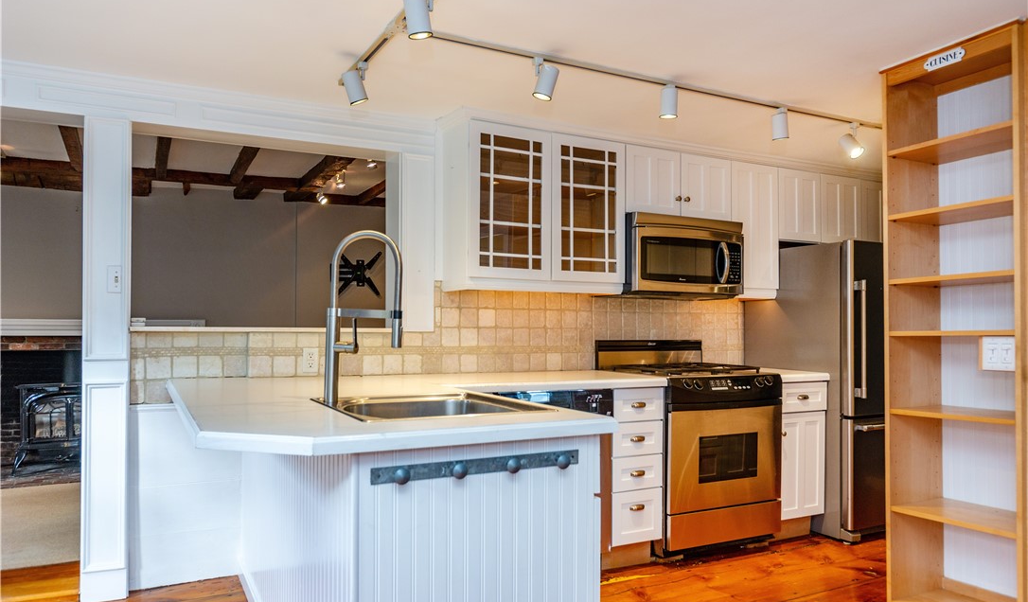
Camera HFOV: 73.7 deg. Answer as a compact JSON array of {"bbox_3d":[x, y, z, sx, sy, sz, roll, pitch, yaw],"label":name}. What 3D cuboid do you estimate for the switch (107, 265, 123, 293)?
[{"bbox_3d":[-1.685,-0.090,2.892,0.060,0.116,0.012,2,-2,-26],"label":"switch"}]

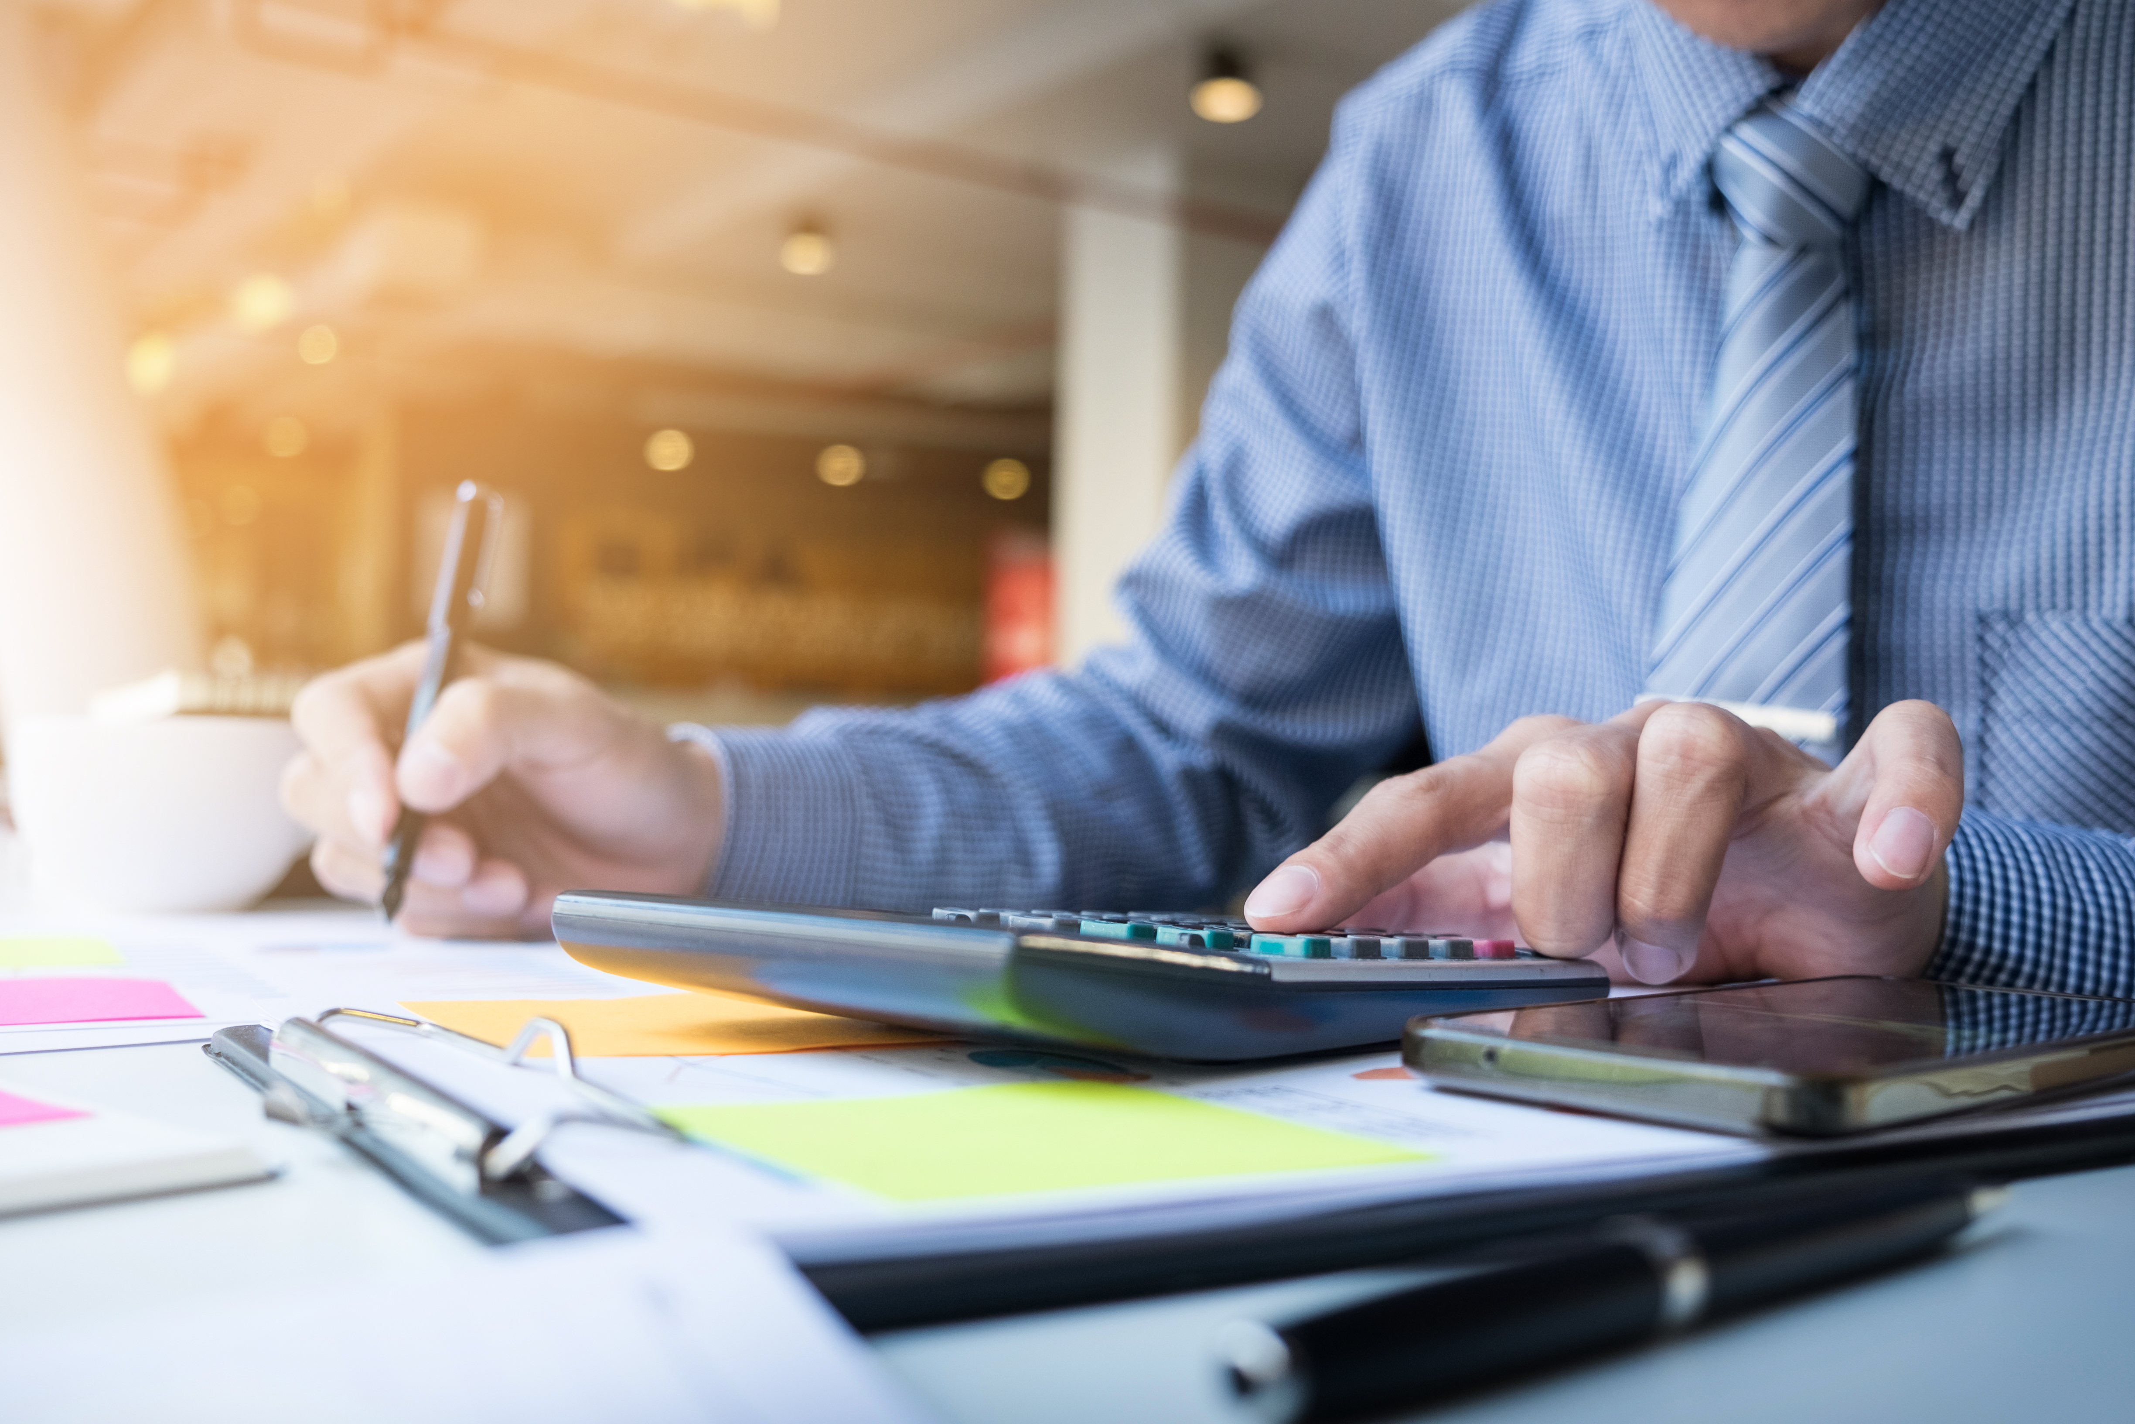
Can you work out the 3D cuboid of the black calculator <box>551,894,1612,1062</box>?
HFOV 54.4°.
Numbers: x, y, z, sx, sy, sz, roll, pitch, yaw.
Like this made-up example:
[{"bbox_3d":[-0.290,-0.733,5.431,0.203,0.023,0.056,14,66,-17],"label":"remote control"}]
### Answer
[{"bbox_3d":[0.007,0.046,0.414,0.173,0.026,0.130,1,-1,-45],"label":"black calculator"}]

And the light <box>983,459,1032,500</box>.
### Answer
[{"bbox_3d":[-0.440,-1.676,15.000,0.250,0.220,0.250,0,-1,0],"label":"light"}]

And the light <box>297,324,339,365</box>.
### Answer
[{"bbox_3d":[-3.970,-1.945,11.000,0.190,0.180,0.190,0,-1,0],"label":"light"}]

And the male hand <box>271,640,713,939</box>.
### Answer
[{"bbox_3d":[-0.164,0.023,0.600,0.127,0.083,0.095,0,-1,-18],"label":"male hand"}]

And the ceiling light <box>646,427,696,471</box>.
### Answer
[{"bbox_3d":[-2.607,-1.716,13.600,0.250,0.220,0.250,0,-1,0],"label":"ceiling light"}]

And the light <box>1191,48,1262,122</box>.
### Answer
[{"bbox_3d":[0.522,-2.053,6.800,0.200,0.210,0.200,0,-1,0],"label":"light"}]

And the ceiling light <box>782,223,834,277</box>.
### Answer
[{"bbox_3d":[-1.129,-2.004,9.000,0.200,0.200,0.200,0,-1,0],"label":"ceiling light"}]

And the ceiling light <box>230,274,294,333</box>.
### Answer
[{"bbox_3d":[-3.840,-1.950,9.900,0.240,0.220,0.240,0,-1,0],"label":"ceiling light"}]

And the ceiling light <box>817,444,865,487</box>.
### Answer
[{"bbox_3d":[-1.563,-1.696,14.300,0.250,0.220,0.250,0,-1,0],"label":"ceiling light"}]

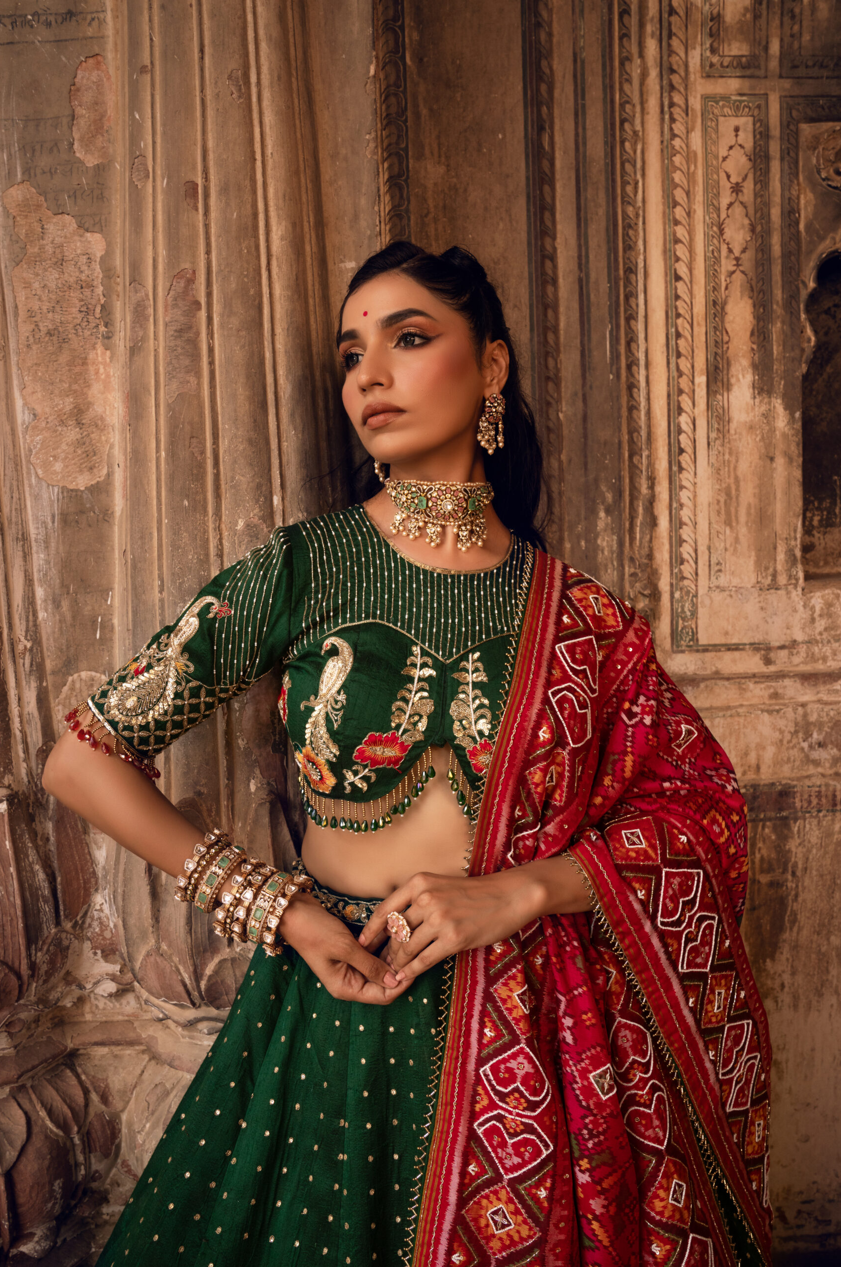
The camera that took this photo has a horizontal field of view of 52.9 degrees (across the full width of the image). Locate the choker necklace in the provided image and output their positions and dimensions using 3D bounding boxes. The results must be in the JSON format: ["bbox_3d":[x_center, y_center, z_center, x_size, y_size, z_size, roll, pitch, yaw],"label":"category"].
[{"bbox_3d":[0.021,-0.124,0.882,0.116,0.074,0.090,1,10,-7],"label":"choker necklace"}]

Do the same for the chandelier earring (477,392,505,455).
[{"bbox_3d":[0.072,-0.213,0.865,0.033,0.064,0.015,-1,0,-30],"label":"chandelier earring"}]

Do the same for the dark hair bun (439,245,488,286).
[{"bbox_3d":[0.047,-0.402,0.925,0.054,0.045,0.055,-1,0,30],"label":"dark hair bun"}]

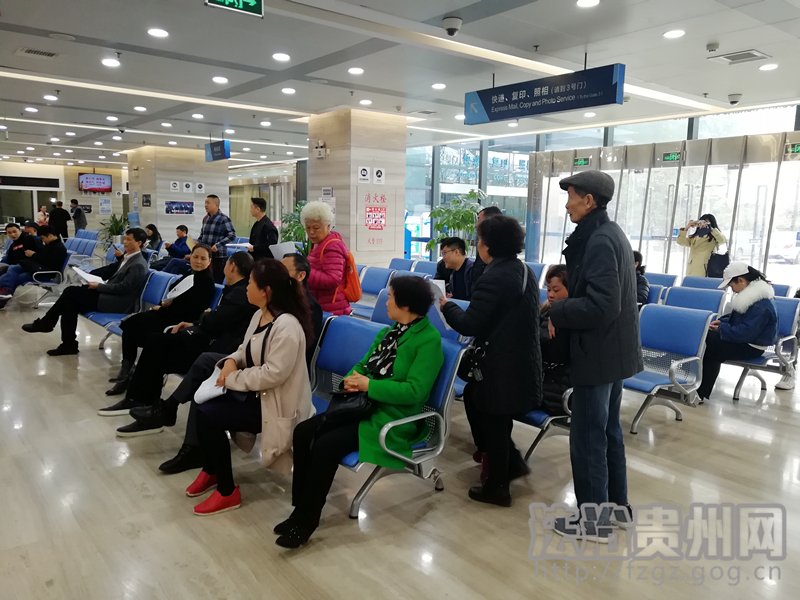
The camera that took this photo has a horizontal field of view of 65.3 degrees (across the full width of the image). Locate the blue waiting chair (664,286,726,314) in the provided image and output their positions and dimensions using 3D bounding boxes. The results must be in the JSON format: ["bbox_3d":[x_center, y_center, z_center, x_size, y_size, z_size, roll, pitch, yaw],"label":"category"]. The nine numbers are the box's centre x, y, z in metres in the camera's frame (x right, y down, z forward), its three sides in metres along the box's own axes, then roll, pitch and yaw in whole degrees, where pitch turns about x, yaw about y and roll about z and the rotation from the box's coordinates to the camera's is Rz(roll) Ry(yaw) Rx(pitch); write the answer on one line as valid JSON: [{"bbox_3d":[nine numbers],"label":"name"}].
[{"bbox_3d":[2.362,0.354,5.413,0.710,0.840,0.540,-5,10,-39],"label":"blue waiting chair"}]

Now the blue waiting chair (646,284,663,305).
[{"bbox_3d":[2.148,0.266,6.175,0.780,0.820,0.590,-5,10,-38],"label":"blue waiting chair"}]

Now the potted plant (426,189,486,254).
[{"bbox_3d":[1.023,-1.032,11.300,1.050,1.940,1.050,1,8,0],"label":"potted plant"}]

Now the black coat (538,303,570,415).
[{"bbox_3d":[0.853,0.308,3.651,0.580,0.620,0.500,-5,10,-38],"label":"black coat"}]

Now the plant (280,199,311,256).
[{"bbox_3d":[-1.774,-0.881,10.800,0.750,1.690,0.750,-5,10,-39],"label":"plant"}]

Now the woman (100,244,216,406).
[{"bbox_3d":[-2.073,0.133,5.276,0.920,1.175,0.500,-5,10,-39],"label":"woman"}]

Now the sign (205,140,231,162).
[{"bbox_3d":[-3.912,-3.184,13.405,0.120,0.370,1.080,-5,10,-38],"label":"sign"}]

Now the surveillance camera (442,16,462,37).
[{"bbox_3d":[0.441,-2.283,5.267,0.170,0.145,0.170,1,8,0],"label":"surveillance camera"}]

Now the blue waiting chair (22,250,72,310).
[{"bbox_3d":[-5.162,-0.277,9.133,0.710,0.840,0.550,-5,10,-39],"label":"blue waiting chair"}]

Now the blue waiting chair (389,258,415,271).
[{"bbox_3d":[-0.258,-0.174,9.031,0.770,0.820,0.590,-5,10,-38],"label":"blue waiting chair"}]

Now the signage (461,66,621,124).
[{"bbox_3d":[1.487,-2.205,6.835,0.120,0.370,2.070,-5,10,-38],"label":"signage"}]

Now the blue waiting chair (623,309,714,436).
[{"bbox_3d":[1.744,0.502,4.414,0.770,0.820,0.600,-5,10,-38],"label":"blue waiting chair"}]

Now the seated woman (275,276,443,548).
[{"bbox_3d":[-0.232,0.485,2.966,0.920,1.165,0.490,-5,10,-39],"label":"seated woman"}]

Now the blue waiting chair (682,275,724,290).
[{"bbox_3d":[3.042,0.208,6.554,0.710,0.840,0.540,-5,10,-39],"label":"blue waiting chair"}]

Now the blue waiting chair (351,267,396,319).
[{"bbox_3d":[-0.471,0.082,7.064,0.710,0.840,0.540,-5,10,-39],"label":"blue waiting chair"}]

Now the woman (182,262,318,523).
[{"bbox_3d":[-0.792,0.402,3.372,0.830,1.210,0.540,-5,10,-38],"label":"woman"}]

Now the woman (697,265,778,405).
[{"bbox_3d":[2.776,0.252,5.230,0.930,1.130,0.490,-5,10,-38],"label":"woman"}]

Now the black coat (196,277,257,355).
[{"bbox_3d":[-1.337,0.140,4.669,0.450,0.610,0.500,-5,10,-39],"label":"black coat"}]

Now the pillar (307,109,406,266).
[{"bbox_3d":[-0.754,-1.586,10.858,1.150,3.100,1.300,-5,10,-38],"label":"pillar"}]

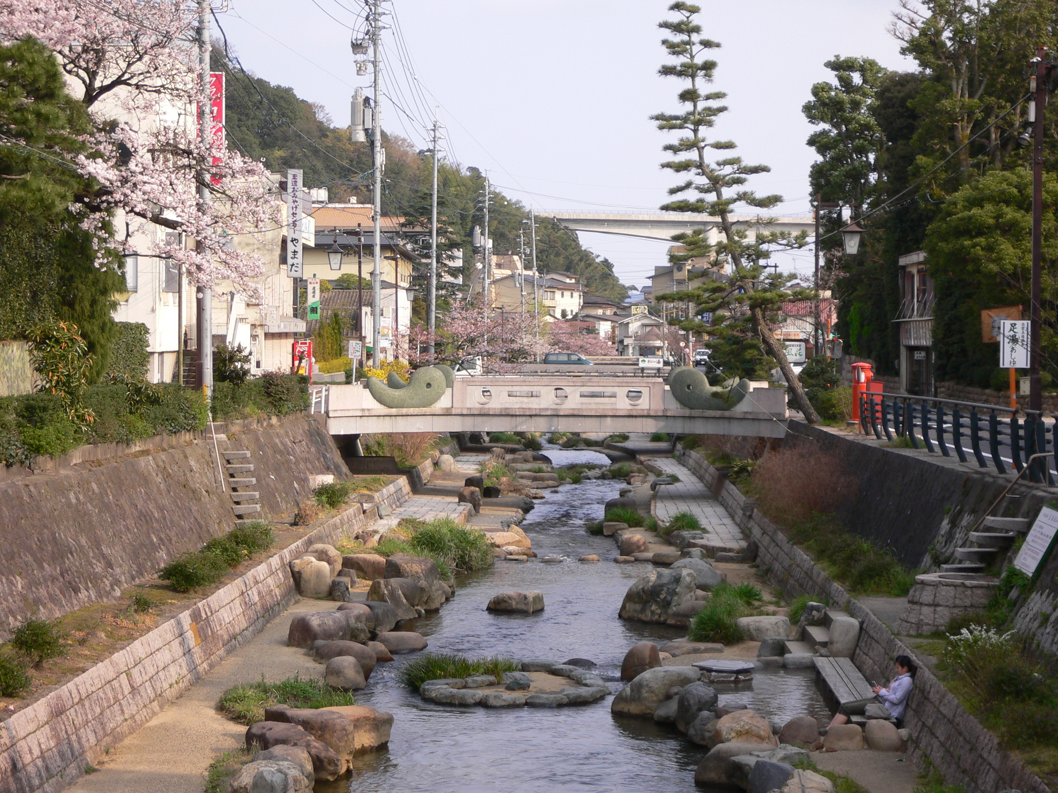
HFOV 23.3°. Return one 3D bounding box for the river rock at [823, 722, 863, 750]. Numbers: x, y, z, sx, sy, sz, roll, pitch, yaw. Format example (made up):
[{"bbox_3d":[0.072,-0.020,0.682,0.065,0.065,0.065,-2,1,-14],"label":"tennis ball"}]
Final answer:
[{"bbox_3d":[3.389,3.670,27.700,0.430,0.280,0.350,0,1,0],"label":"river rock"}]

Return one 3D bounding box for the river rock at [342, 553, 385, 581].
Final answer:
[{"bbox_3d":[-3.194,3.323,49.984,0.865,0.468,0.631,0,1,2],"label":"river rock"}]

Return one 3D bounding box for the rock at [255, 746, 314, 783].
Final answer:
[{"bbox_3d":[-2.530,3.835,26.500,0.650,0.450,0.550,0,1,0],"label":"rock"}]

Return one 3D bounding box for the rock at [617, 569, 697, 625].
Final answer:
[{"bbox_3d":[2.288,3.553,45.700,1.360,0.920,1.150,0,1,1],"label":"rock"}]

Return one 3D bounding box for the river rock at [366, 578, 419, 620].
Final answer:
[{"bbox_3d":[-2.435,3.620,45.708,0.937,0.692,0.692,0,1,2],"label":"river rock"}]

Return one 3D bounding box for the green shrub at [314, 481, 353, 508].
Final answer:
[{"bbox_3d":[-4.534,2.282,59.553,0.875,0.611,0.814,0,1,2],"label":"green shrub"}]

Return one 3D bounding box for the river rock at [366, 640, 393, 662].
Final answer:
[{"bbox_3d":[-2.315,3.913,39.400,0.460,0.320,0.460,0,1,1],"label":"river rock"}]

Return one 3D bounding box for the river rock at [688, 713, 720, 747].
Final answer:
[{"bbox_3d":[2.082,3.990,30.642,0.397,0.407,0.428,0,1,2],"label":"river rock"}]

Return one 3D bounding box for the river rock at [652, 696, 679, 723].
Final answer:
[{"bbox_3d":[1.757,3.980,32.576,0.387,0.346,0.407,0,1,2],"label":"river rock"}]

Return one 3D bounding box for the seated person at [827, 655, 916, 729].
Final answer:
[{"bbox_3d":[3.974,3.540,30.000,1.030,1.020,0.500,0,1,-8],"label":"seated person"}]

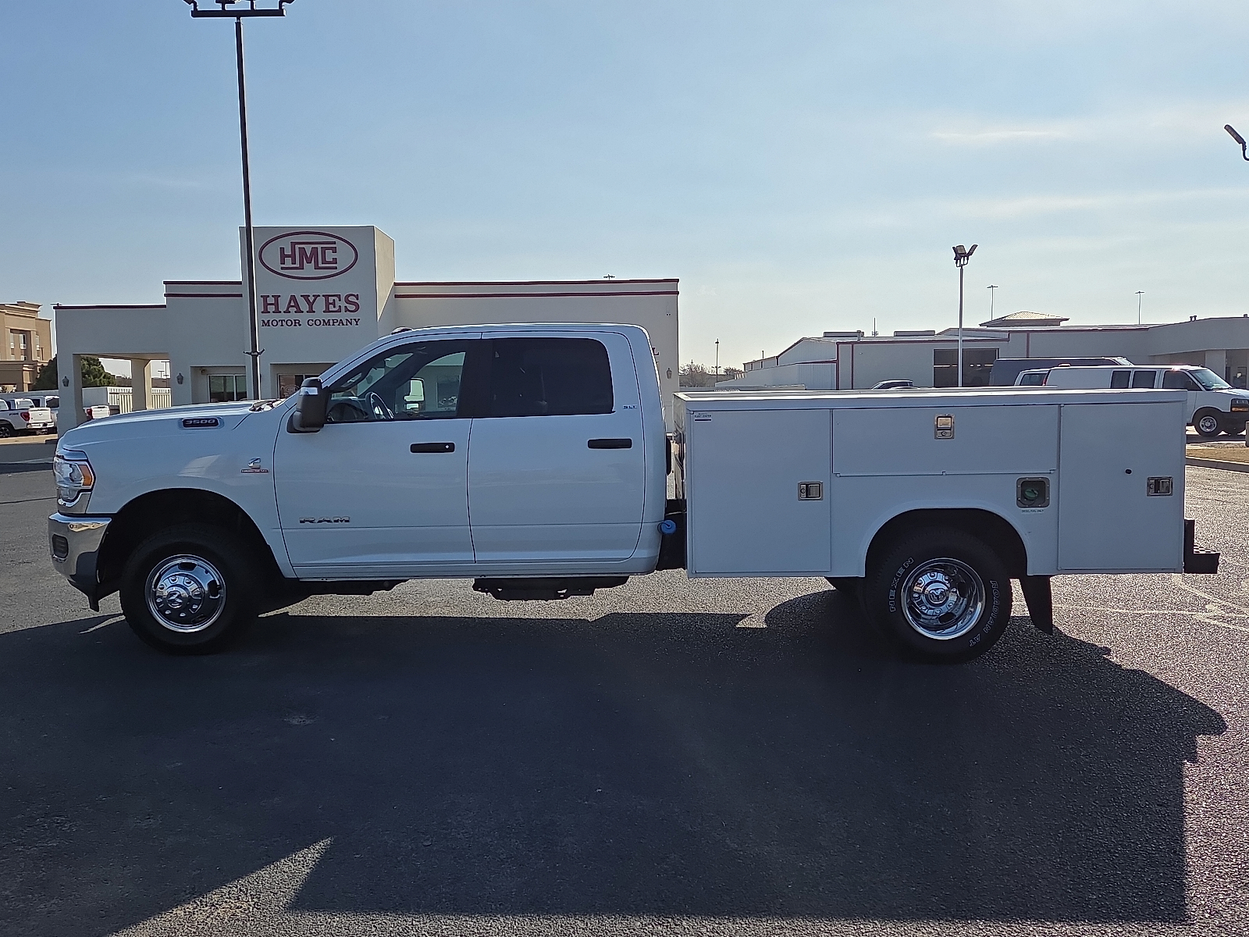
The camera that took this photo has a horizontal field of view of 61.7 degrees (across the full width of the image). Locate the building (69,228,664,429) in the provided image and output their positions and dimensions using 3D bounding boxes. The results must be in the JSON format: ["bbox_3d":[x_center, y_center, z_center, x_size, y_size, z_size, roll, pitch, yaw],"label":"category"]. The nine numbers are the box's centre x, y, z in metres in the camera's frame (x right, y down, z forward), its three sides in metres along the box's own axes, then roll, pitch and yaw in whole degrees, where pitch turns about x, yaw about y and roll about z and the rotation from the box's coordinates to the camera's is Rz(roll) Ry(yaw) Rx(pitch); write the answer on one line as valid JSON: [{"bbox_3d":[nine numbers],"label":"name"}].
[{"bbox_3d":[-9.451,-5.207,42.047,22.740,7.250,11.500,-1,5,-3],"label":"building"}]

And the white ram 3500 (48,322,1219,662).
[{"bbox_3d":[-0.111,0.046,6.998,6.980,1.970,2.480,-1,5,2],"label":"white ram 3500"}]

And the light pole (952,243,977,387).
[{"bbox_3d":[13.703,-5.525,42.708,1.000,7.130,1.000,-1,5,0],"label":"light pole"}]

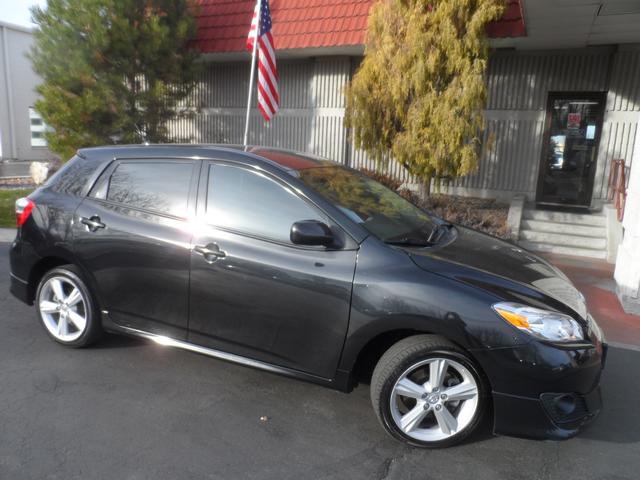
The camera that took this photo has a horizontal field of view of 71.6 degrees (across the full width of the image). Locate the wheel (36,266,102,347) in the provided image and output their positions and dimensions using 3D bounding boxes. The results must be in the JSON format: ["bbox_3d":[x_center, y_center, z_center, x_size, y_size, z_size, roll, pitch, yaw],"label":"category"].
[{"bbox_3d":[-1.823,0.482,3.292,0.640,0.640,0.220,8,11,20],"label":"wheel"}]

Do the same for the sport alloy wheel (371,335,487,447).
[{"bbox_3d":[0.600,0.817,2.410,0.640,0.640,0.220,3,10,-4],"label":"sport alloy wheel"}]

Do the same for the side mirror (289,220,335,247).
[{"bbox_3d":[-0.021,-0.030,2.299,0.170,0.150,0.220,8,11,20],"label":"side mirror"}]

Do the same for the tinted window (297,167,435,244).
[{"bbox_3d":[0.411,-0.273,3.129,0.899,0.140,1.360,39,20,11],"label":"tinted window"}]

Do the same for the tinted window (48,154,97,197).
[{"bbox_3d":[-1.806,-0.476,3.250,0.421,0.300,0.060,9,-11,27],"label":"tinted window"}]

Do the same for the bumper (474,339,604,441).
[{"bbox_3d":[1.426,0.675,2.887,0.680,0.550,1.750,8,11,20],"label":"bumper"}]

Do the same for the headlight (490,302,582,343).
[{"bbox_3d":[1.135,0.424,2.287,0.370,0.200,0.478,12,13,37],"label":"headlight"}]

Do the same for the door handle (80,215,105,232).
[{"bbox_3d":[-1.519,-0.104,2.941,0.200,0.100,0.060,8,11,20],"label":"door handle"}]

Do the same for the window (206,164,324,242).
[{"bbox_3d":[-0.303,-0.213,2.673,0.947,0.422,0.070,8,-12,20],"label":"window"}]

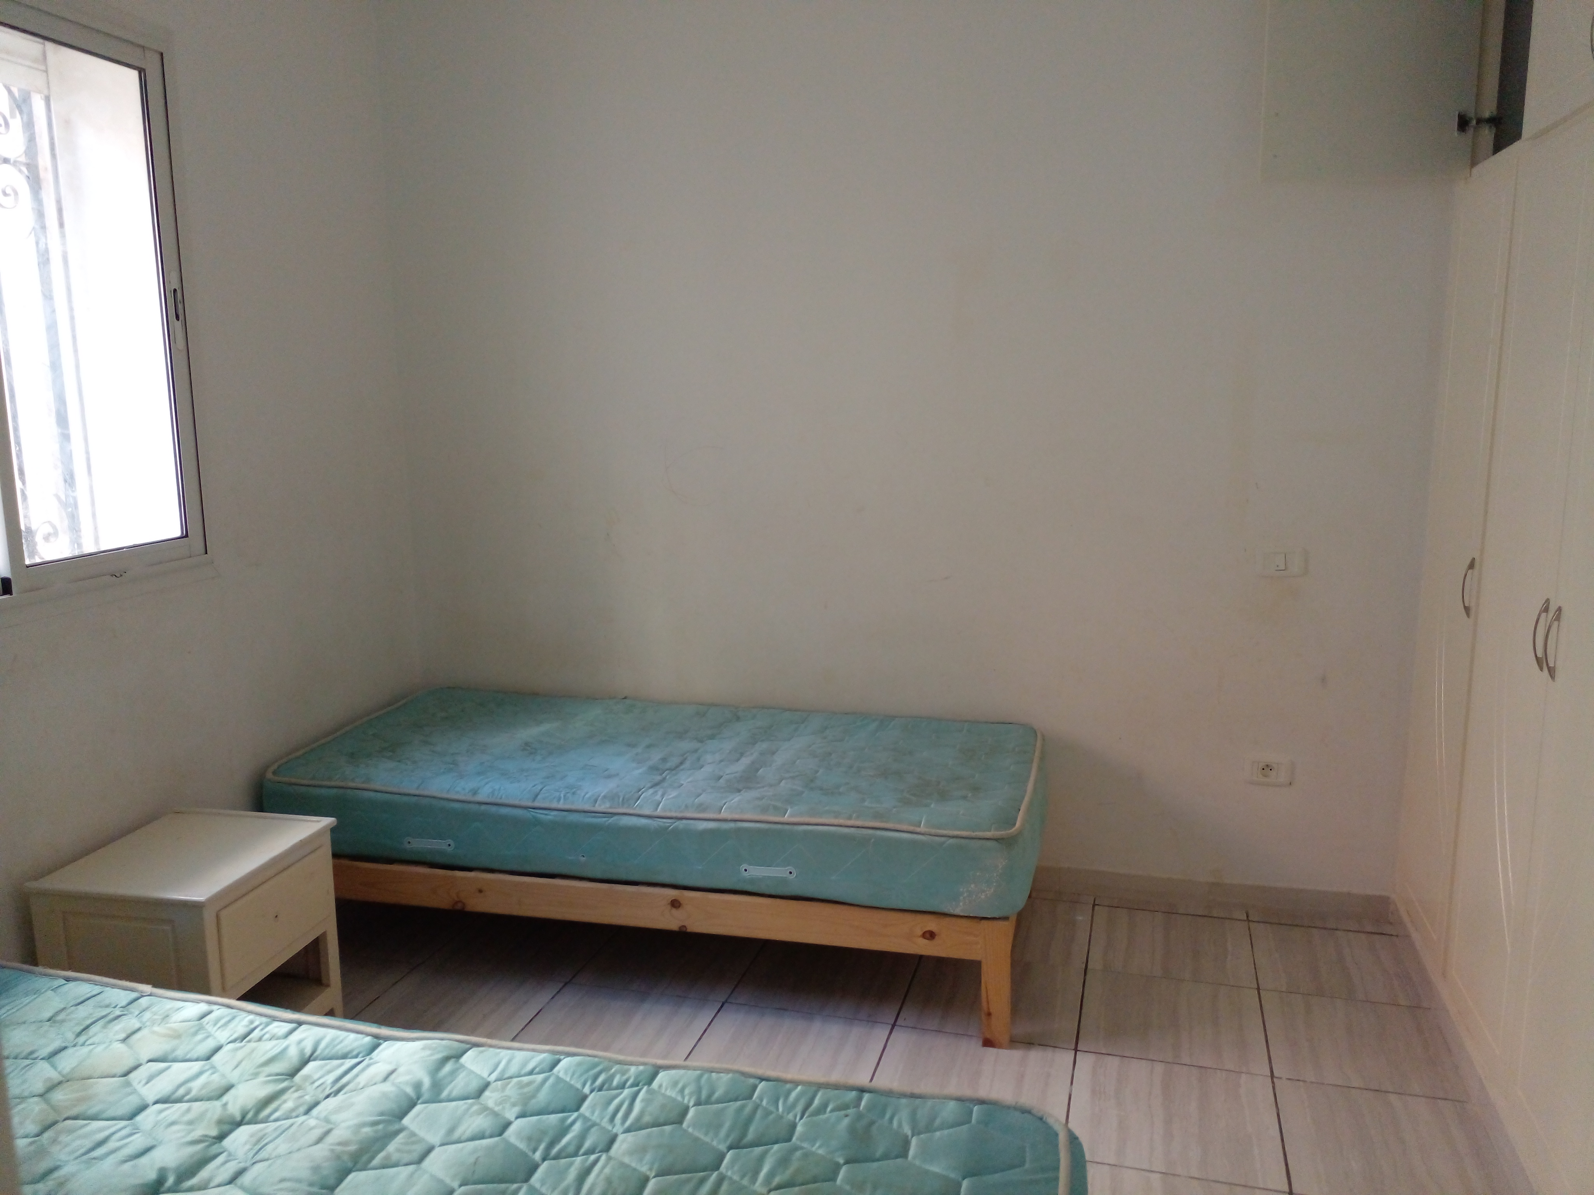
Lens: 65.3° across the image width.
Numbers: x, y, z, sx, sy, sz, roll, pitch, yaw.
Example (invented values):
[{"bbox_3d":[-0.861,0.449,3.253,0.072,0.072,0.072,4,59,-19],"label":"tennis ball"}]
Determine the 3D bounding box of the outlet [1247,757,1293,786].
[{"bbox_3d":[1.255,0.463,3.312,0.121,0.079,0.014,2,11,16],"label":"outlet"}]

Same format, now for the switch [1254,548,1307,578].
[{"bbox_3d":[1.250,-0.090,3.211,0.121,0.077,0.014,2,11,16],"label":"switch"}]

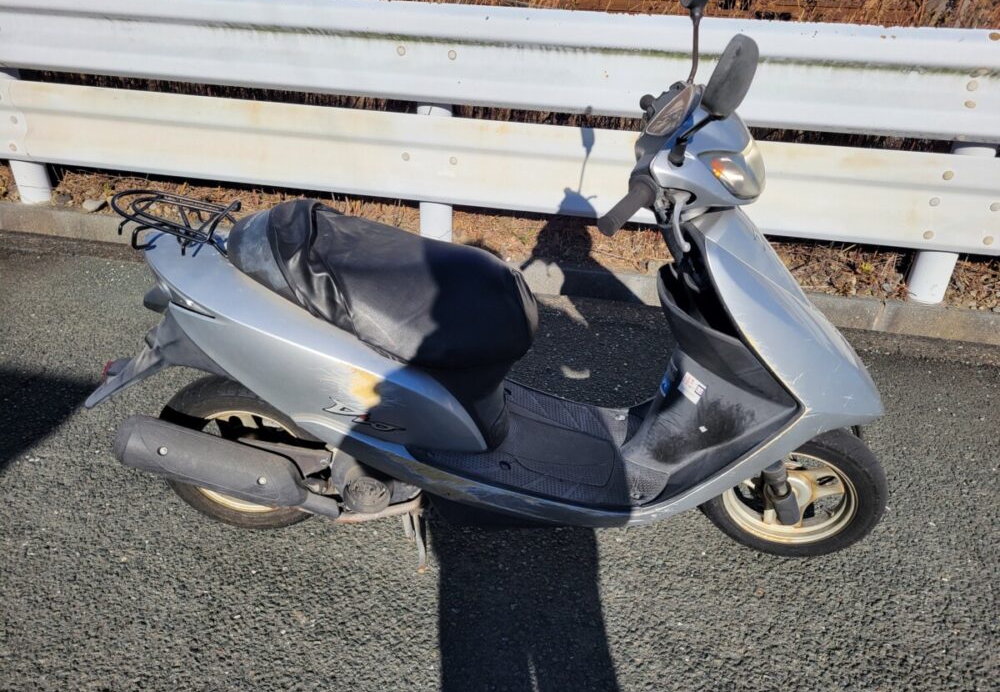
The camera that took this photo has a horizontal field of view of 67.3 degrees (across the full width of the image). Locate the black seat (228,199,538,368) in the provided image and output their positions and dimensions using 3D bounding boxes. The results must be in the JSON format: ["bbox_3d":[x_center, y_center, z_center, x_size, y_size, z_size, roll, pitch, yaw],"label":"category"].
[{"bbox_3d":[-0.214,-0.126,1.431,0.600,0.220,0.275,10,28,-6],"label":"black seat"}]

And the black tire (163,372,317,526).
[{"bbox_3d":[-0.542,0.237,1.631,0.408,0.408,0.090,1,29,-1],"label":"black tire"}]

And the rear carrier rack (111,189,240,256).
[{"bbox_3d":[-0.599,-0.222,1.378,0.230,0.100,0.170,1,29,-1],"label":"rear carrier rack"}]

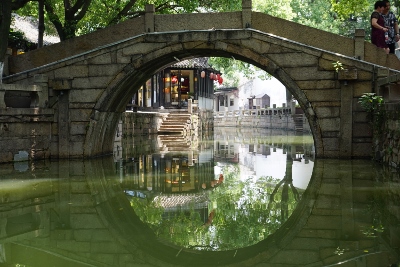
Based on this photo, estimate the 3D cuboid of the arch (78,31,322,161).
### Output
[{"bbox_3d":[0.158,-0.868,16.119,5.533,2.888,1.885,0,1,9],"label":"arch"}]

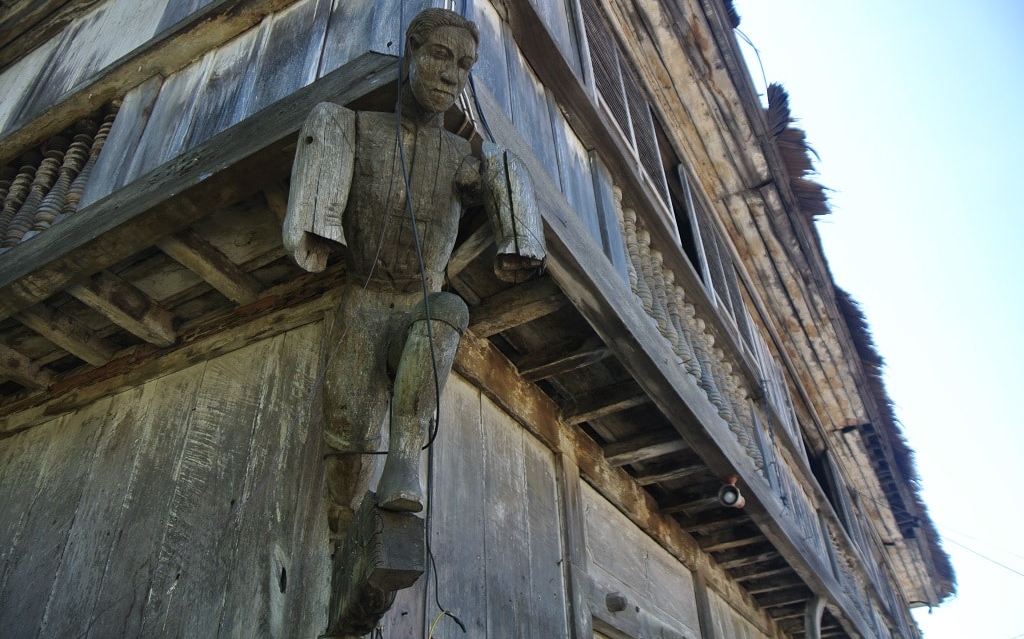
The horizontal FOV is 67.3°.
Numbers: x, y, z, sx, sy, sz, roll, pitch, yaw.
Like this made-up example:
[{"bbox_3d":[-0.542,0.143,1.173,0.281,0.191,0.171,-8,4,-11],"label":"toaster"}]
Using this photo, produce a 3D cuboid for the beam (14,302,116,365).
[{"bbox_3d":[-1.589,0.019,2.779,0.086,0.124,0.373,-20,-41,22],"label":"beam"}]

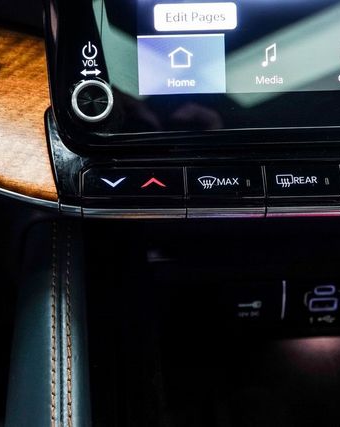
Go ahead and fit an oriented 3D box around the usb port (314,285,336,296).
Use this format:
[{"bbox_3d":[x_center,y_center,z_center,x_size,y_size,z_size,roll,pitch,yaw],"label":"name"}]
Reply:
[{"bbox_3d":[0.085,0.041,0.442,0.011,0.006,0.009,-2,30,-2],"label":"usb port"}]

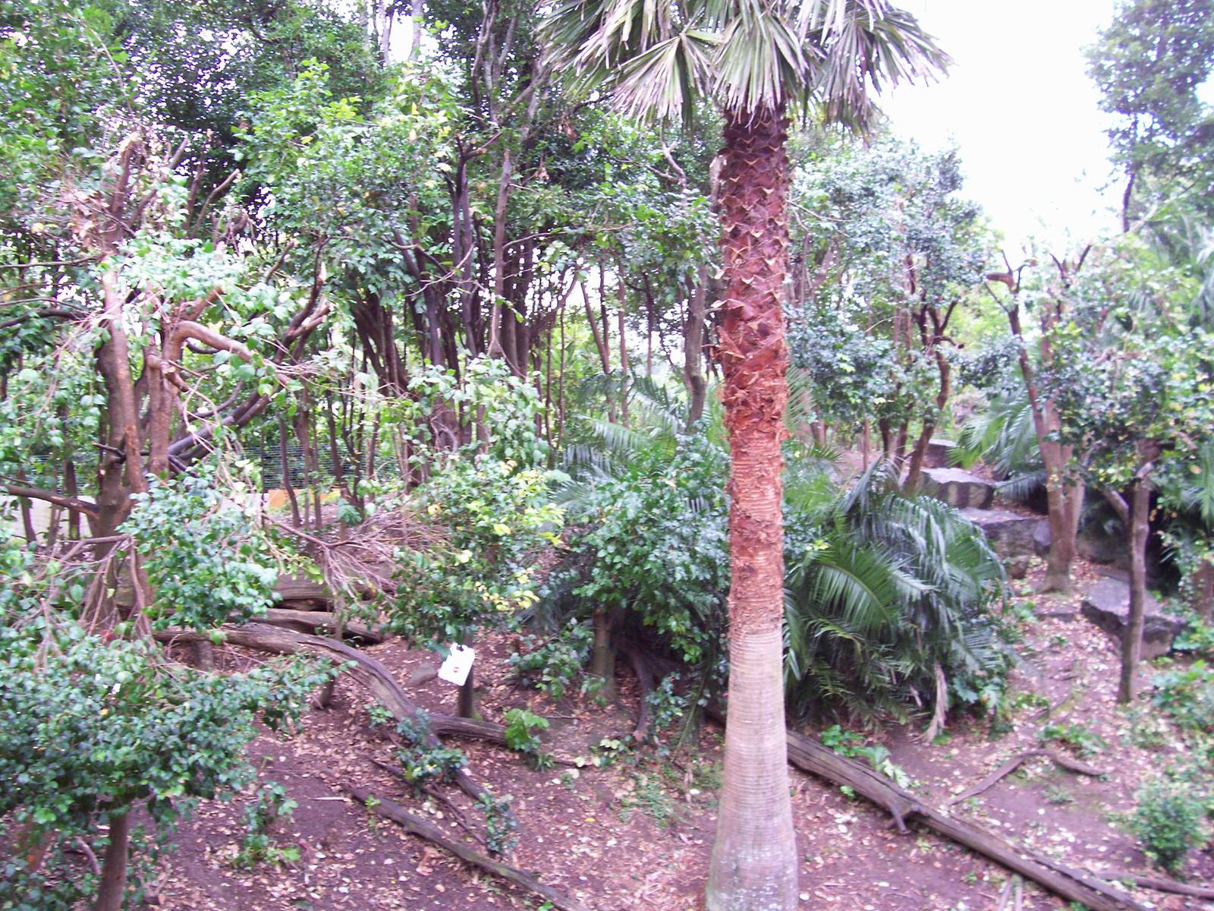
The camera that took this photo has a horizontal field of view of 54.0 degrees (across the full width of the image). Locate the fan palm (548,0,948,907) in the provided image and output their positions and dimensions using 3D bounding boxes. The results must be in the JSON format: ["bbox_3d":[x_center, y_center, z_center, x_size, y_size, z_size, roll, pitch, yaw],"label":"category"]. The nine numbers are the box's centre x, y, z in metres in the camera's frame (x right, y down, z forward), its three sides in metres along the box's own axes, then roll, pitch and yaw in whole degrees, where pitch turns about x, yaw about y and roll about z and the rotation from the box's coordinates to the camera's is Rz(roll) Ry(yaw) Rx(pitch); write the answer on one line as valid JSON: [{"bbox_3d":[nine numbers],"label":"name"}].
[{"bbox_3d":[0.763,-0.304,6.215,2.300,5.300,2.200,0,4,0],"label":"fan palm"}]

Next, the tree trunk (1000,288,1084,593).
[{"bbox_3d":[4.960,-0.168,13.600,1.000,3.500,0.750,0,4,0],"label":"tree trunk"}]

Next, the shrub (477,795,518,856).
[{"bbox_3d":[-0.640,2.158,6.964,0.230,0.340,0.220,0,4,0],"label":"shrub"}]

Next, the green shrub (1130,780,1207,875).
[{"bbox_3d":[3.205,2.119,6.806,0.440,0.500,0.420,0,4,0],"label":"green shrub"}]

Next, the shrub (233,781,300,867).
[{"bbox_3d":[-1.956,2.122,6.858,0.370,0.470,0.350,0,4,0],"label":"shrub"}]

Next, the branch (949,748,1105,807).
[{"bbox_3d":[2.708,2.188,8.162,1.400,0.120,0.560,-2,4,-23],"label":"branch"}]

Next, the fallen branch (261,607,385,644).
[{"bbox_3d":[-2.758,1.642,11.500,1.450,0.220,0.250,2,4,27],"label":"fallen branch"}]

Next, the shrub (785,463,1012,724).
[{"bbox_3d":[2.358,1.111,9.800,2.000,2.100,1.700,0,4,0],"label":"shrub"}]

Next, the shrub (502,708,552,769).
[{"bbox_3d":[-0.569,2.005,8.459,0.350,0.410,0.320,0,4,0],"label":"shrub"}]

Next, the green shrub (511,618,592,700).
[{"bbox_3d":[-0.475,1.728,10.127,0.720,0.630,0.580,0,4,0],"label":"green shrub"}]

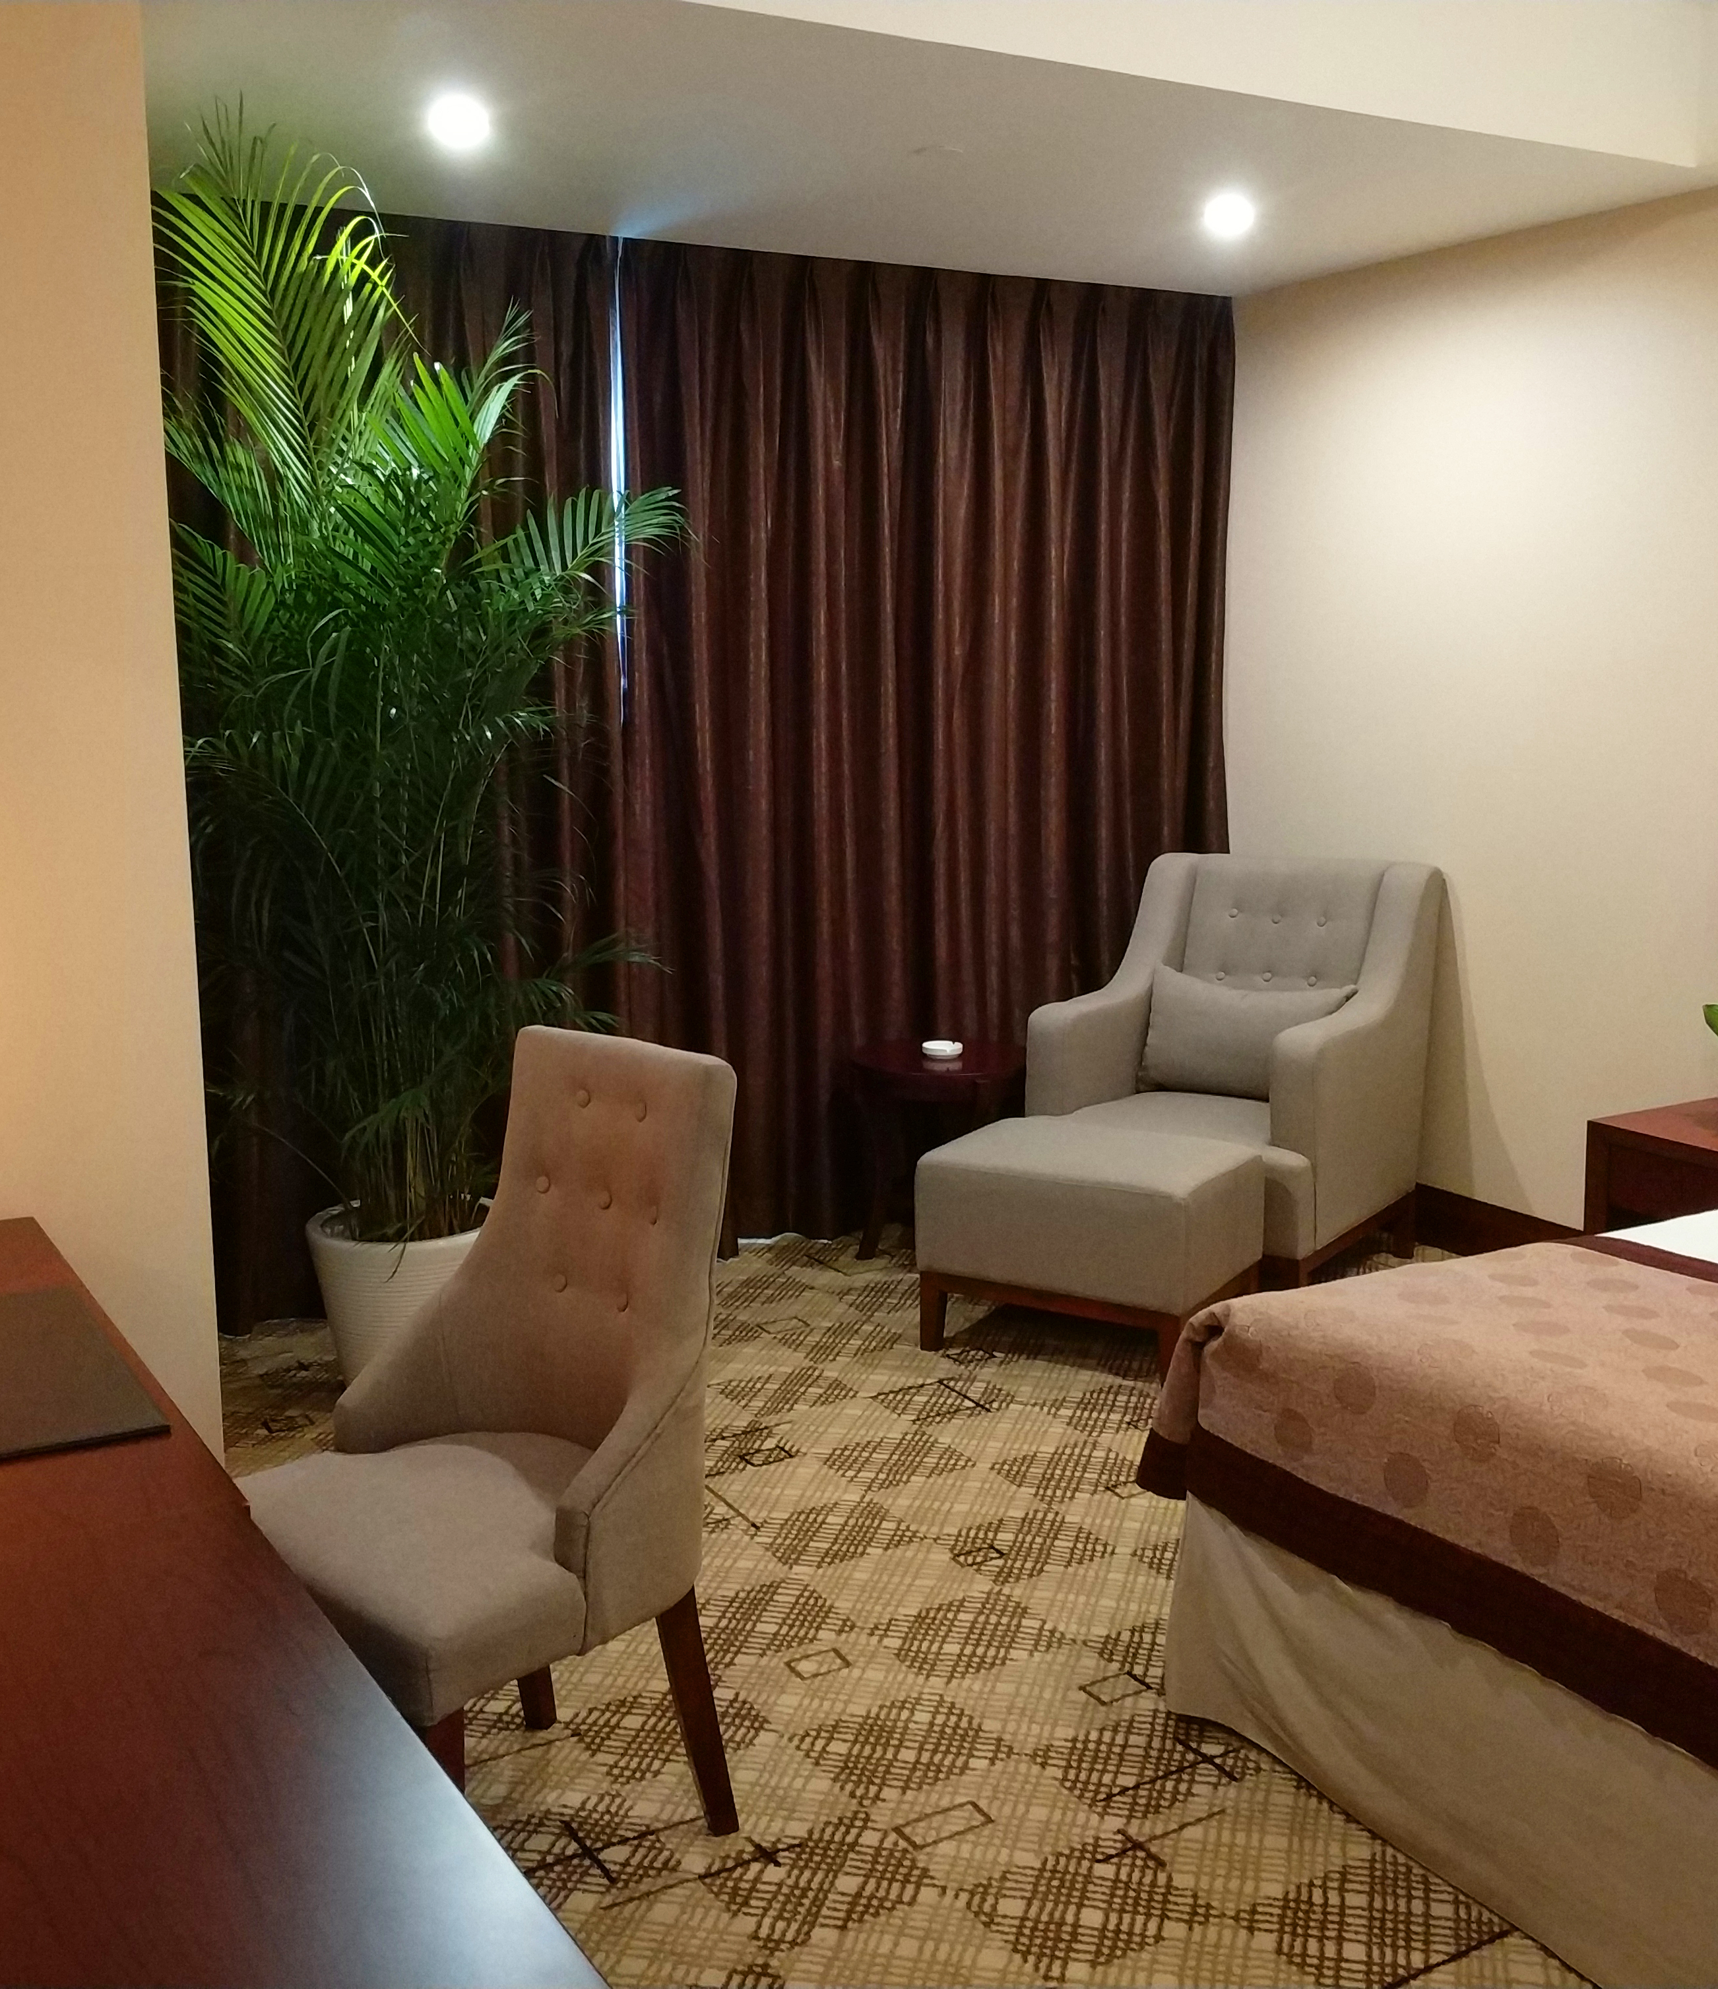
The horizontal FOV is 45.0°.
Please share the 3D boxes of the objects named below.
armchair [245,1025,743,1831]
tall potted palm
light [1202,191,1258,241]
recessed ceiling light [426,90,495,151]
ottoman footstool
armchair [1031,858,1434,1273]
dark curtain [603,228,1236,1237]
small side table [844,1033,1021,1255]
[{"bbox_3d":[-0.469,0.576,2.472,0.500,0.972,0.540,8,13,44],"label":"armchair"},{"bbox_3d":[-0.894,-0.338,3.912,1.050,2.330,0.980,-5,10,-29],"label":"tall potted palm"},{"bbox_3d":[0.800,-1.690,4.483,0.110,0.040,0.110,-5,10,-29],"label":"light"},{"bbox_3d":[-0.707,-1.549,3.660,0.110,0.040,0.110,-5,10,-29],"label":"recessed ceiling light"},{"bbox_3d":[0.496,0.540,4.410,0.600,0.422,0.455,5,10,30],"label":"ottoman footstool"},{"bbox_3d":[0.890,0.188,4.916,0.700,0.955,0.780,5,11,32],"label":"armchair"},{"bbox_3d":[0.216,-0.596,5.287,1.750,2.385,0.150,-5,10,-29],"label":"dark curtain"},{"bbox_3d":[0.203,0.399,5.098,0.455,0.490,0.455,0,9,0],"label":"small side table"}]

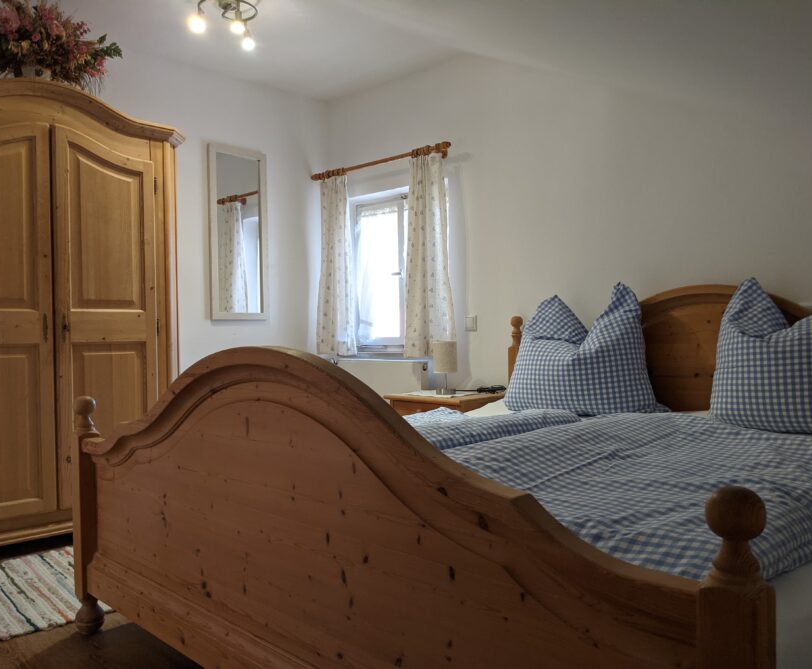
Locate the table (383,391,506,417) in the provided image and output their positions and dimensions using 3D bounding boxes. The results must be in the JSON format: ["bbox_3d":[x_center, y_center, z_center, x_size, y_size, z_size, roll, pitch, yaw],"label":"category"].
[{"bbox_3d":[0.212,0.572,3.651,0.525,0.505,0.422,0,1,44],"label":"table"}]

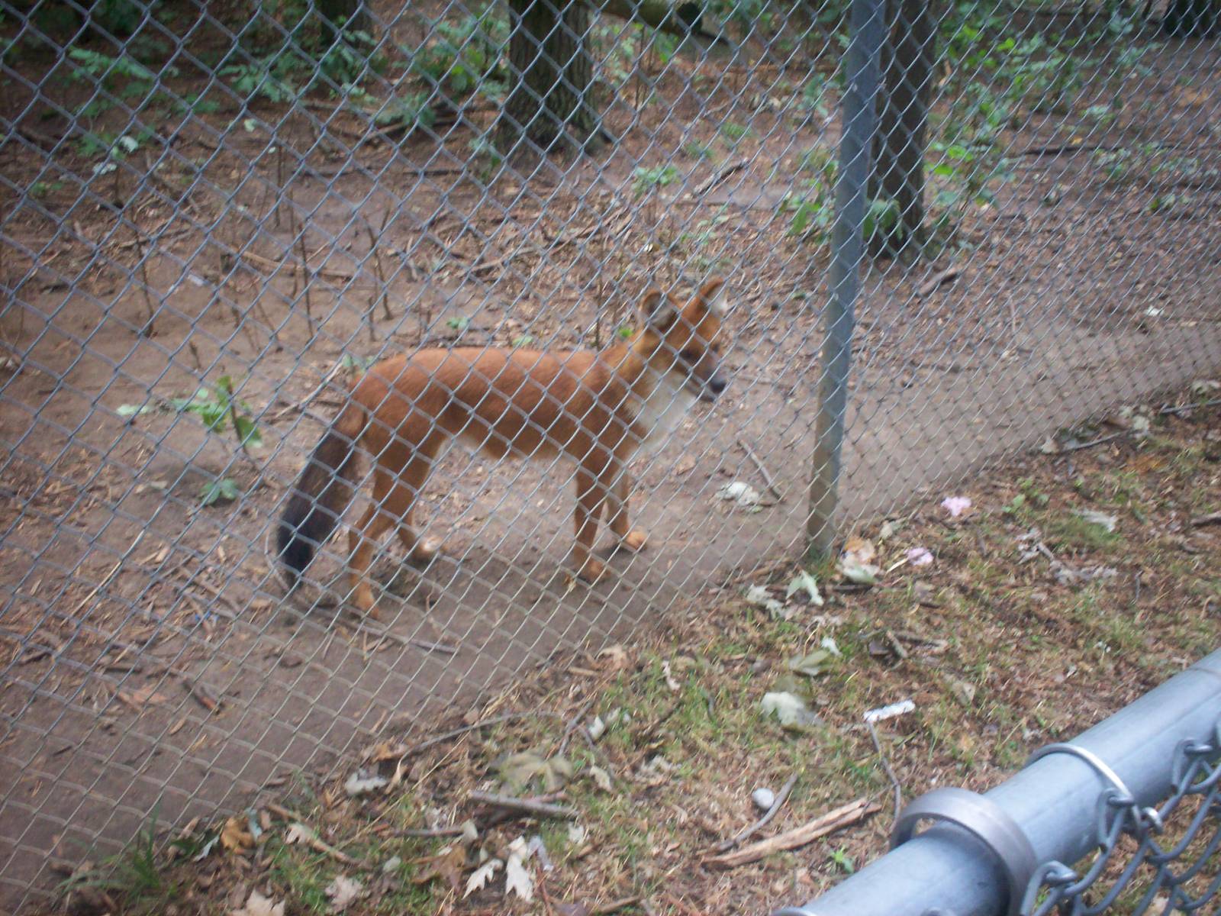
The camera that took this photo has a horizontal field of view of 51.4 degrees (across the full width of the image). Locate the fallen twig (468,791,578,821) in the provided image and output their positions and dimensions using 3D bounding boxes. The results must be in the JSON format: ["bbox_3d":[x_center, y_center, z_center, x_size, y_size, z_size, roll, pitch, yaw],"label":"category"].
[{"bbox_3d":[-0.144,0.569,2.075,0.184,0.018,0.018,8,27,15],"label":"fallen twig"}]

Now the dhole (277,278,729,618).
[{"bbox_3d":[-0.227,-0.037,2.596,0.925,0.650,0.240,-3,26,-9],"label":"dhole"}]

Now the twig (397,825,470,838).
[{"bbox_3d":[-0.283,0.603,2.045,0.116,0.012,0.016,-2,26,-5],"label":"twig"}]

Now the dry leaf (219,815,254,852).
[{"bbox_3d":[-0.597,0.601,2.032,0.056,0.025,0.062,1,26,0],"label":"dry leaf"}]

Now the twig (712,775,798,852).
[{"bbox_3d":[0.251,0.587,2.092,0.028,0.012,0.235,21,32,34],"label":"twig"}]

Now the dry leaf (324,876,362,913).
[{"bbox_3d":[-0.409,0.657,1.923,0.053,0.018,0.062,12,28,21],"label":"dry leaf"}]

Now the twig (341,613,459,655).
[{"bbox_3d":[-0.423,0.351,2.530,0.282,0.012,0.012,14,29,24],"label":"twig"}]

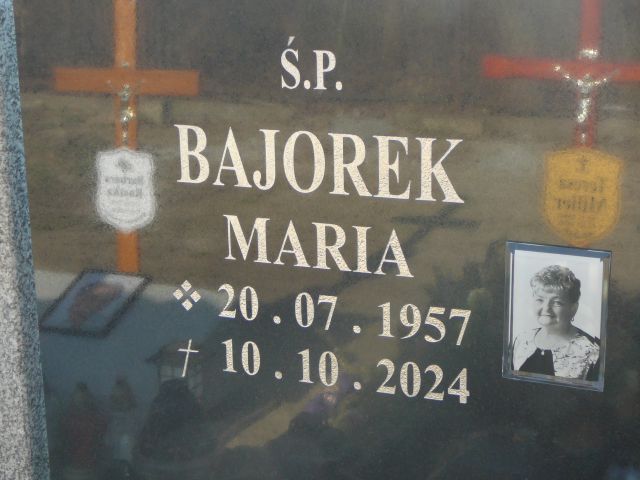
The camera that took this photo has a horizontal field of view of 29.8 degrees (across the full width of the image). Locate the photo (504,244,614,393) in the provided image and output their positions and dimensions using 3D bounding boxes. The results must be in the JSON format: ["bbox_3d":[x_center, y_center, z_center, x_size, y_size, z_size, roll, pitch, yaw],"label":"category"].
[{"bbox_3d":[0.286,0.093,1.459,0.124,0.176,0.010,5,16,21],"label":"photo"}]

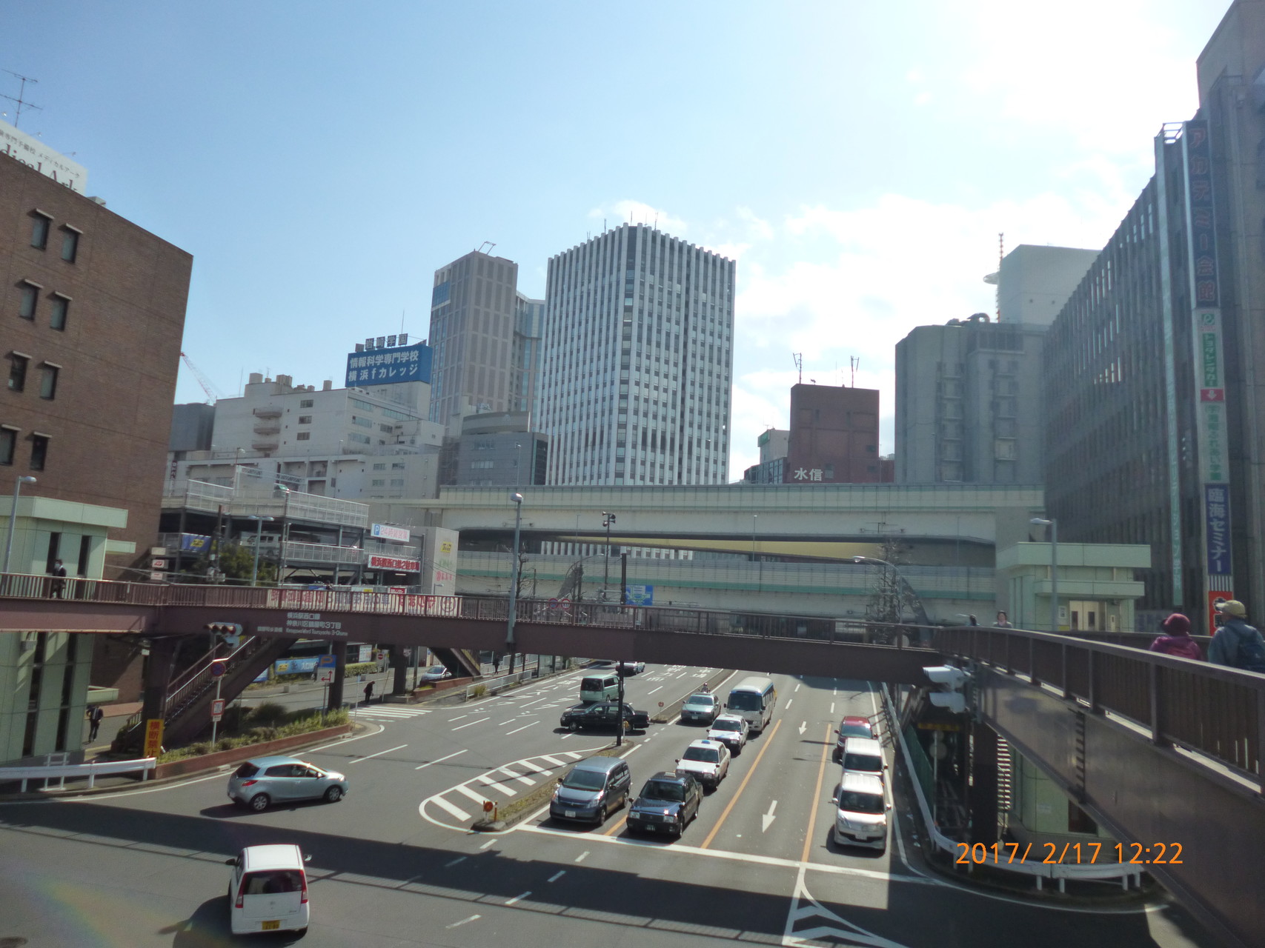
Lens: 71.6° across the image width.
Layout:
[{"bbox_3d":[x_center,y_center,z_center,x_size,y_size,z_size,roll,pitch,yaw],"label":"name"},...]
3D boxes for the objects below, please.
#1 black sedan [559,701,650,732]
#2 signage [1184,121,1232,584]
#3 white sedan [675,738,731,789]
[{"bbox_3d":[-1.636,14.231,51.369,4.800,1.490,1.710,4,-8,-10],"label":"black sedan"},{"bbox_3d":[25.330,-5.470,38.598,0.980,21.200,0.500,1,-8,14],"label":"signage"},{"bbox_3d":[3.162,12.581,38.358,1.695,1.520,4.650,1,-8,14],"label":"white sedan"}]

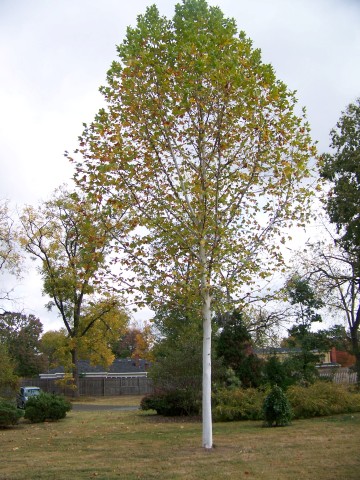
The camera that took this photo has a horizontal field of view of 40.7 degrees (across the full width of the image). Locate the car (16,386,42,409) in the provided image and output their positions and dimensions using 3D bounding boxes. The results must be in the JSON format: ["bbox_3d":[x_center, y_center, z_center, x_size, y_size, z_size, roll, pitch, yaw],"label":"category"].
[{"bbox_3d":[-11.333,11.764,36.667,1.800,1.750,4.400,7,-18,-21],"label":"car"}]

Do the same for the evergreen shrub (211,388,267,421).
[{"bbox_3d":[2.890,7.810,23.185,2.500,1.508,1.800,0,-17,0],"label":"evergreen shrub"}]

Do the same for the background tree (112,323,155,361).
[{"bbox_3d":[-6.994,17.690,72.991,6.200,10.492,6.000,0,-17,0],"label":"background tree"}]

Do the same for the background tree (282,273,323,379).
[{"bbox_3d":[7.999,6.575,31.433,2.600,8.597,2.500,0,-17,0],"label":"background tree"}]

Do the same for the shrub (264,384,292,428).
[{"bbox_3d":[4.037,6.838,20.092,1.120,1.600,1.100,0,-17,0],"label":"shrub"}]

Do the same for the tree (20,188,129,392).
[{"bbox_3d":[-9.690,4.505,44.576,8.900,19.489,8.300,0,-17,0],"label":"tree"}]

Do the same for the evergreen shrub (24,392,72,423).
[{"bbox_3d":[-6.139,7.792,22.655,2.000,1.239,1.800,0,-17,0],"label":"evergreen shrub"}]

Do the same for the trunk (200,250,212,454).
[{"bbox_3d":[0.737,2.852,13.763,0.270,5.614,0.270,0,-17,0],"label":"trunk"}]

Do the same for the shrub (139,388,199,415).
[{"bbox_3d":[-0.498,8.536,25.420,3.085,1.398,2.300,0,-17,0],"label":"shrub"}]

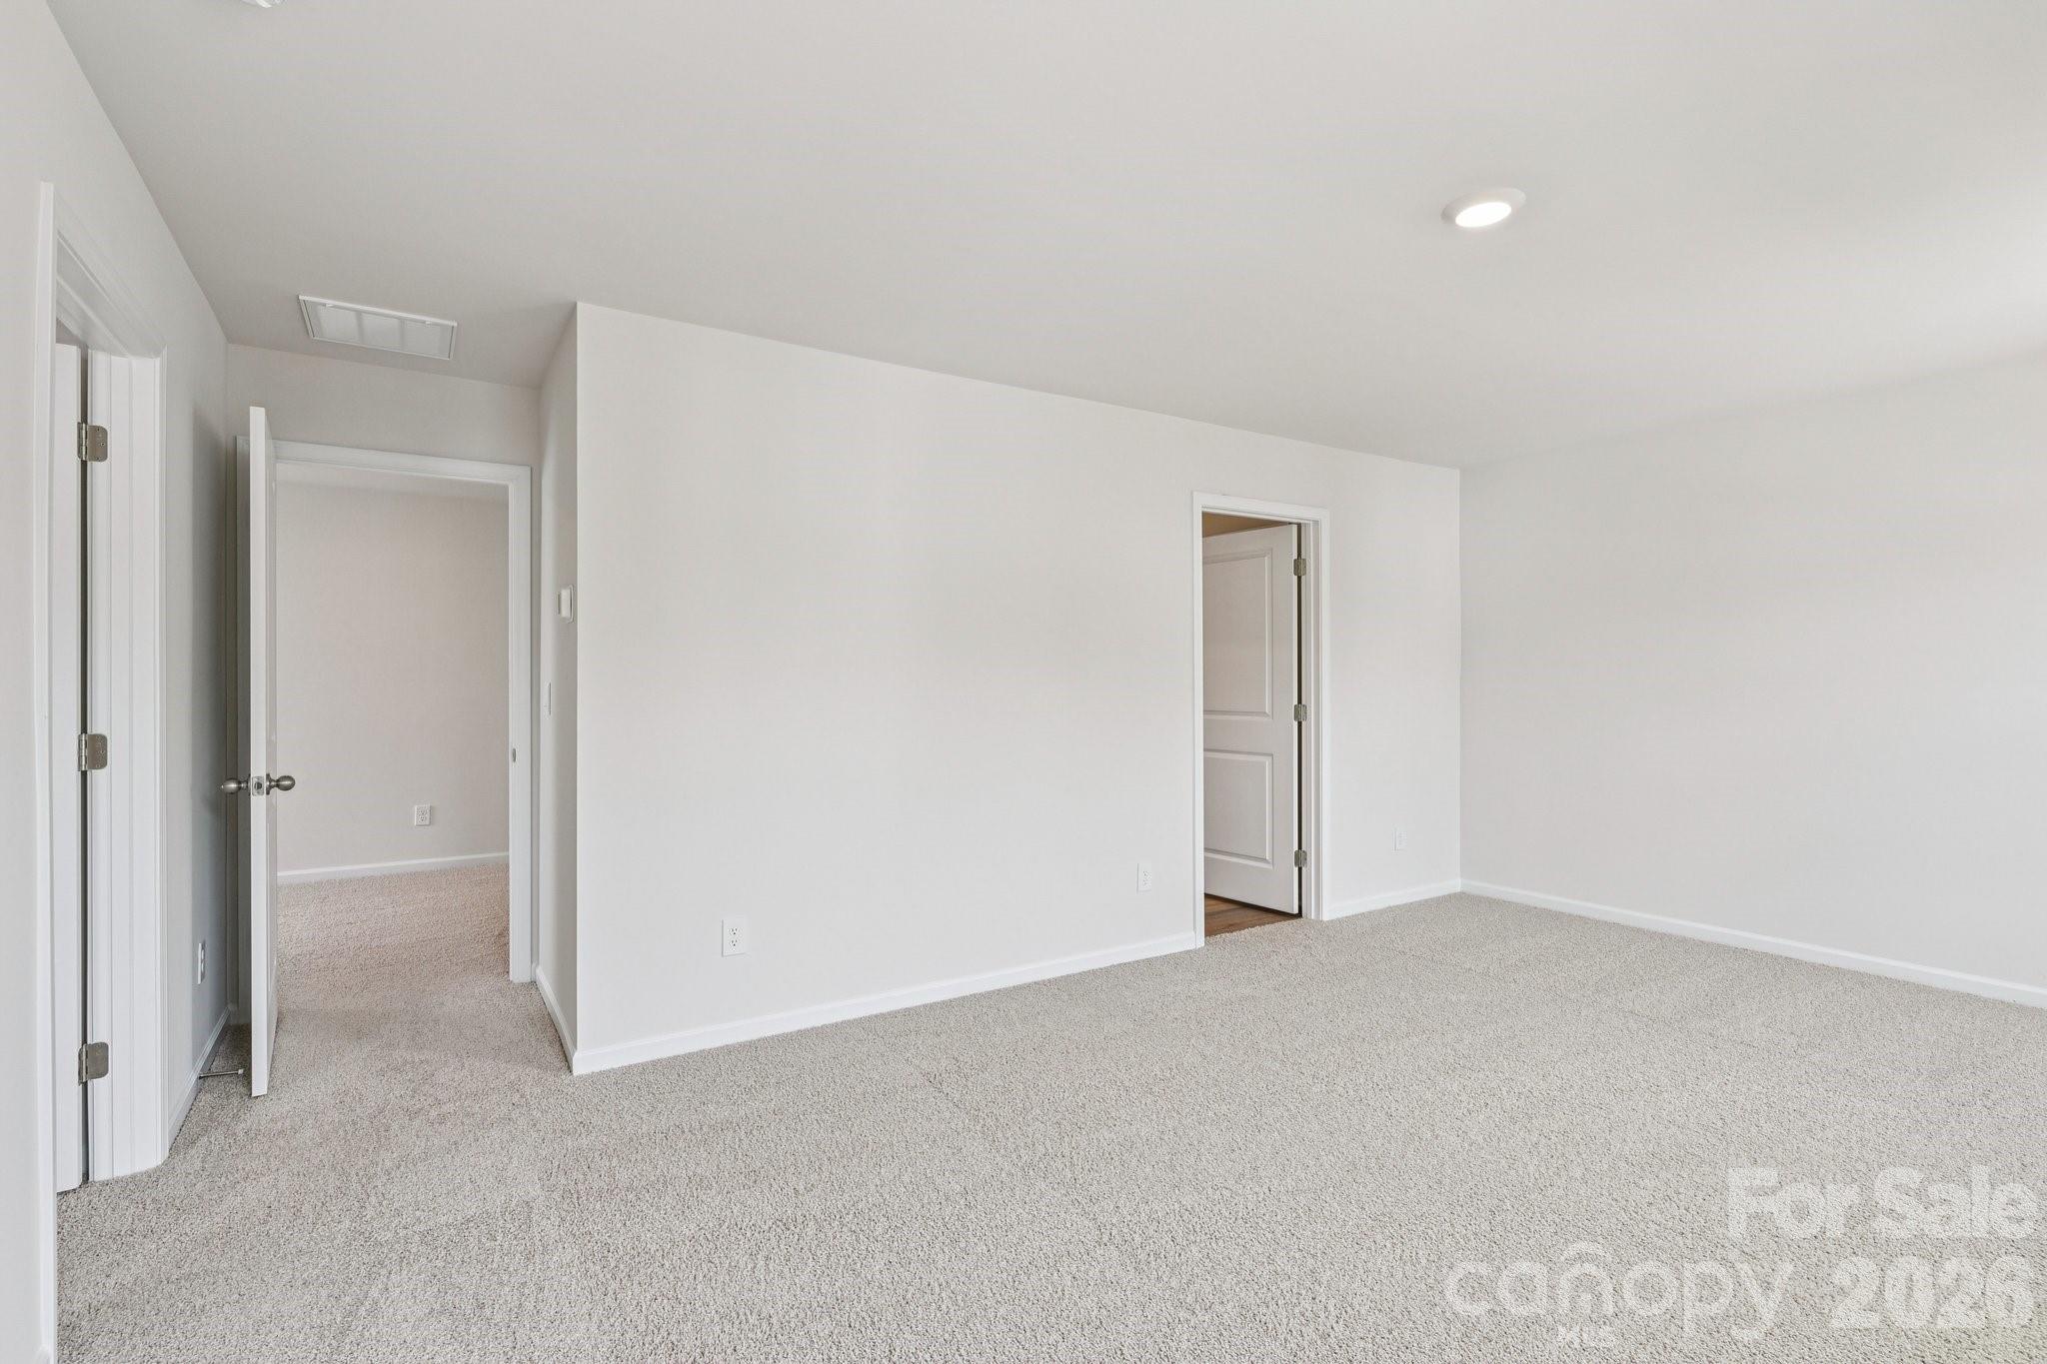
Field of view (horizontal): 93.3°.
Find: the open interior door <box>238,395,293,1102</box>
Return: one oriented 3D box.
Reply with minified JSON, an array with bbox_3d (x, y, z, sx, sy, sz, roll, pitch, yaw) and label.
[{"bbox_3d":[-2.490,0.203,3.170,0.036,2.030,0.813,0,0,-36],"label":"open interior door"}]

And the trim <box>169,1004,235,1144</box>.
[{"bbox_3d":[-2.566,1.196,3.027,0.016,0.082,1.023,0,0,-32],"label":"trim"}]

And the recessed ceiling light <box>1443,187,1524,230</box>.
[{"bbox_3d":[1.183,-1.211,2.486,0.194,0.025,0.194,0,0,0],"label":"recessed ceiling light"}]

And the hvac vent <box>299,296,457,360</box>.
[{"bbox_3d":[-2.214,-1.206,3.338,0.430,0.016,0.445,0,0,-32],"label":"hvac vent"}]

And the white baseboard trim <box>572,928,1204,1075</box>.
[{"bbox_3d":[-0.309,1.201,3.770,2.632,0.082,0.016,0,0,-32],"label":"white baseboard trim"}]

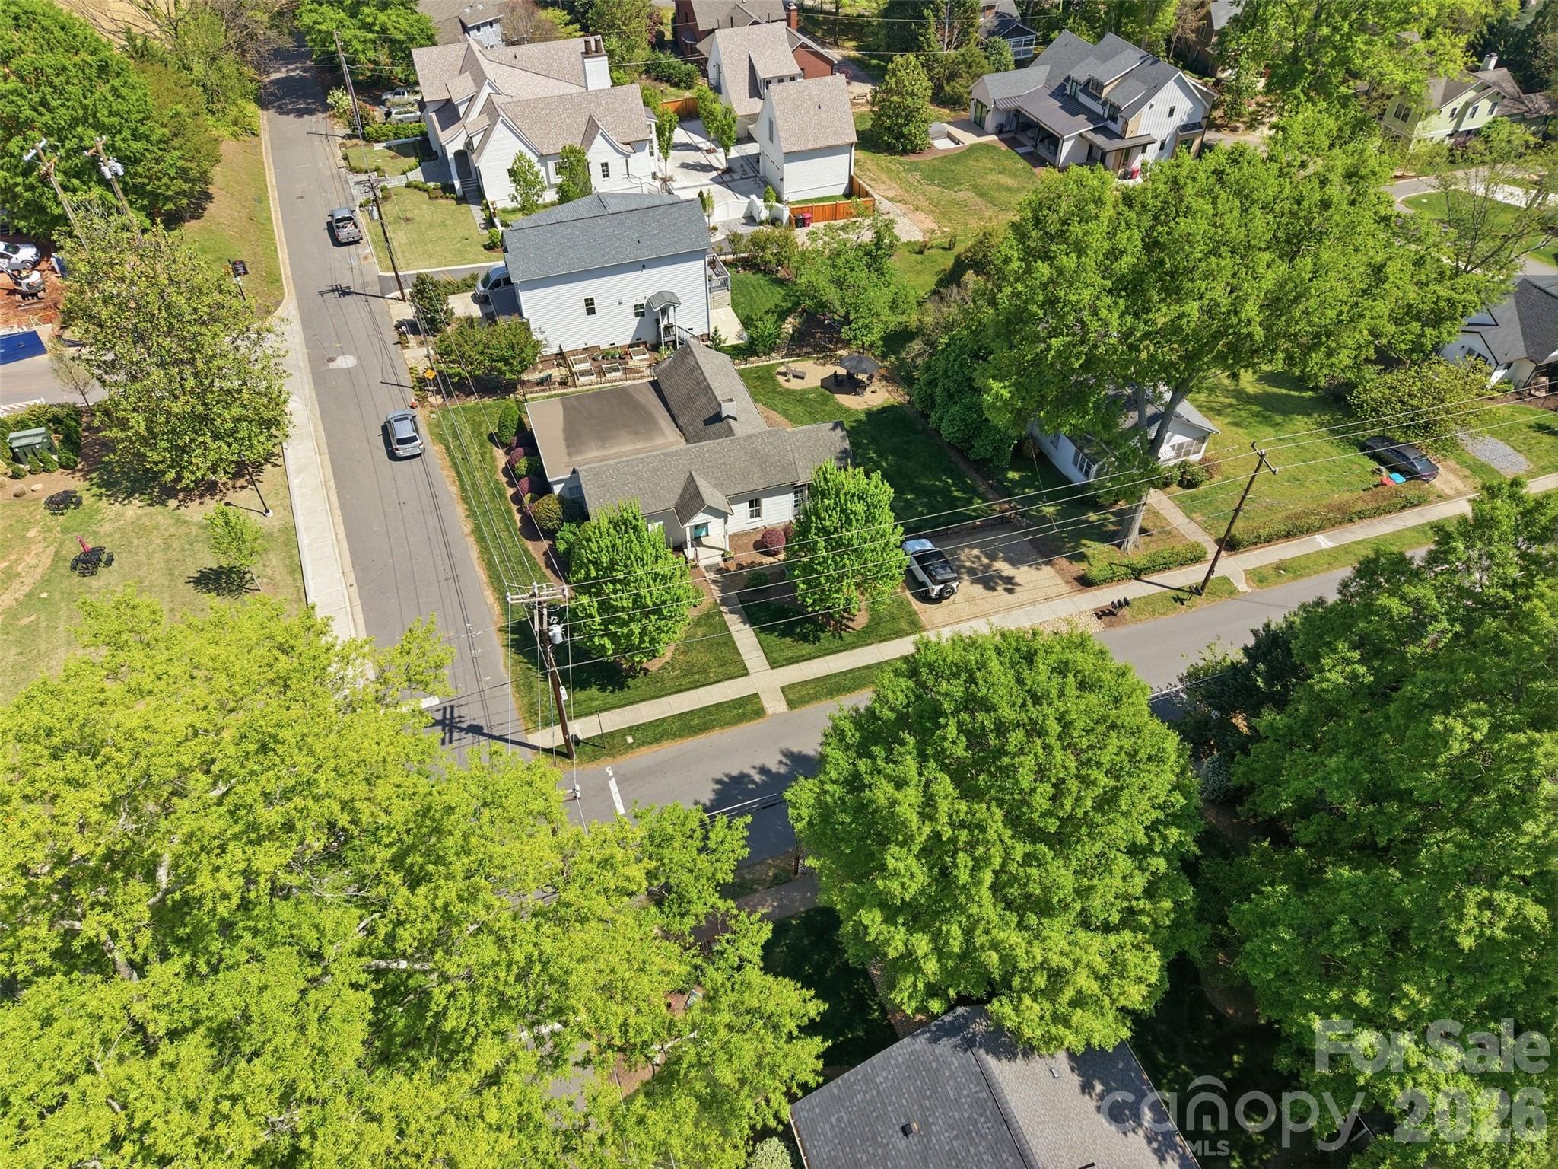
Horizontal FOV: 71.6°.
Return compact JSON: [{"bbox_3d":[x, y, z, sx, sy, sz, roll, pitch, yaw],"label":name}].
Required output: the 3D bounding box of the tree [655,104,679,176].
[{"bbox_3d":[-9.861,-39.066,95.801,2.200,6.400,2.200,-14,49,-13],"label":"tree"}]

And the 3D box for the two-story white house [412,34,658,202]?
[{"bbox_3d":[-23.625,-44.424,101.076,18.000,9.500,21.500,-16,46,-17],"label":"two-story white house"}]

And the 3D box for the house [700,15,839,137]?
[{"bbox_3d":[-2.414,-51.666,109.620,7.800,8.800,9.400,-16,46,-17],"label":"house"}]

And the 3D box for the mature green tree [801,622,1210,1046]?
[{"bbox_3d":[8.114,9.977,42.575,15.200,17.500,15.200,0,47,0],"label":"mature green tree"}]

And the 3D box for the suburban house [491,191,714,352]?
[{"bbox_3d":[-12.620,-22.556,78.692,14.200,9.300,7.800,-16,46,-17],"label":"suburban house"}]

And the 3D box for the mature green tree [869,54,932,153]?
[{"bbox_3d":[11.137,-43.971,99.322,5.700,8.300,5.700,0,47,0],"label":"mature green tree"}]

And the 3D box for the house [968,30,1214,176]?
[{"bbox_3d":[34.697,-52.805,116.517,20.600,8.900,18.300,-18,49,-17],"label":"house"}]

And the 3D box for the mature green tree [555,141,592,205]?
[{"bbox_3d":[-17.912,-35.733,94.778,3.200,5.500,3.200,-16,46,-17],"label":"mature green tree"}]

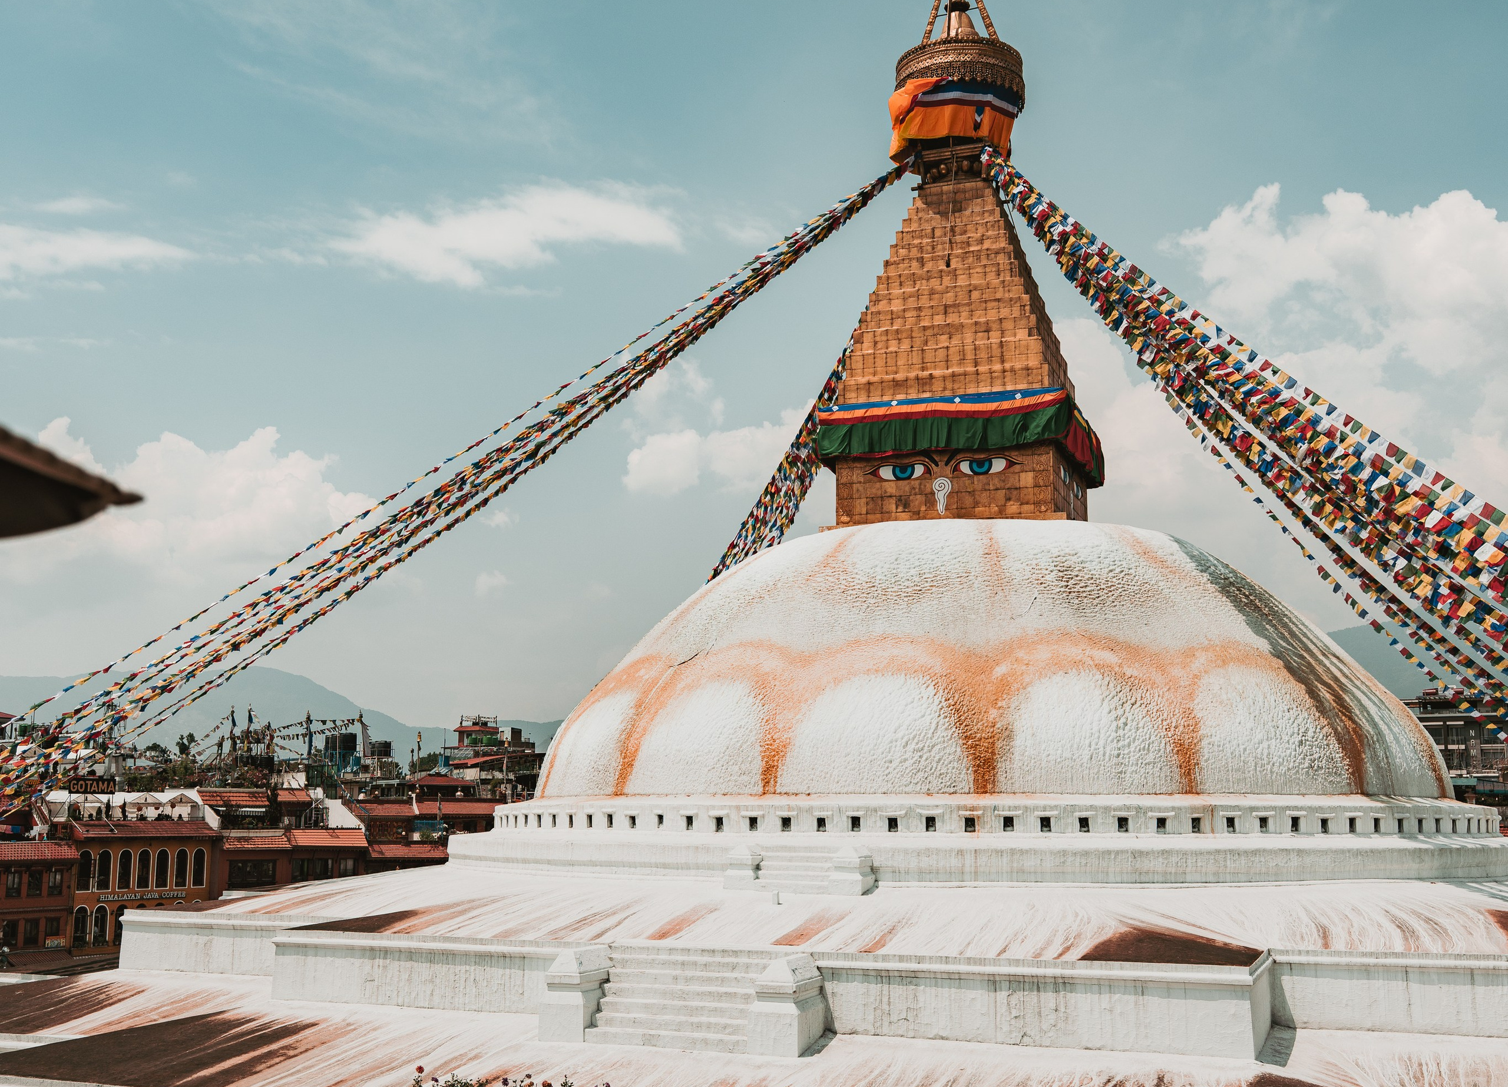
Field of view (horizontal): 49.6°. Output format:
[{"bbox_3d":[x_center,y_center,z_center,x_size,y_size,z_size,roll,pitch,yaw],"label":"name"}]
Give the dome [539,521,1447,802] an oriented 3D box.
[{"bbox_3d":[8.077,4.563,59.747,31.585,9.512,31.585,0,-9,0],"label":"dome"}]

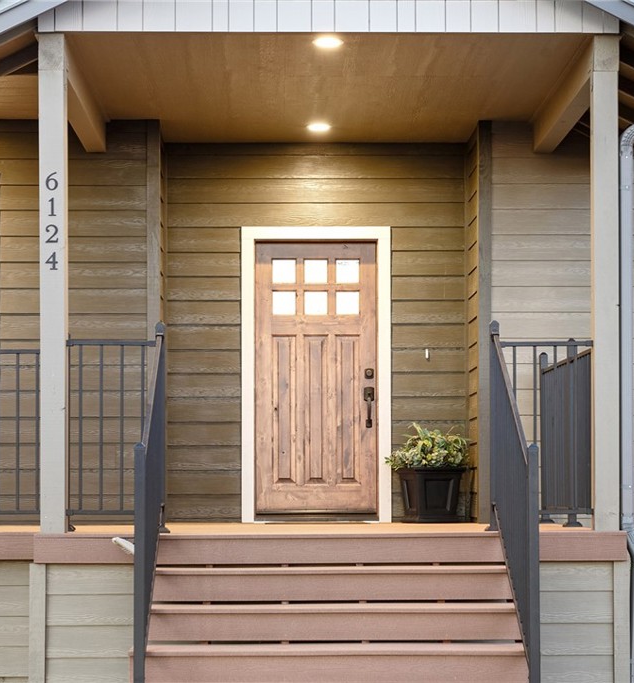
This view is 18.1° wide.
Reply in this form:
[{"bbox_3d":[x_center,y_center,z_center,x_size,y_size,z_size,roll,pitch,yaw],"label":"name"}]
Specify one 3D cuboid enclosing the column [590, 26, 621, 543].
[{"bbox_3d":[1.611,-0.327,11.120,0.145,2.760,0.145,0,-2,-1],"label":"column"}]

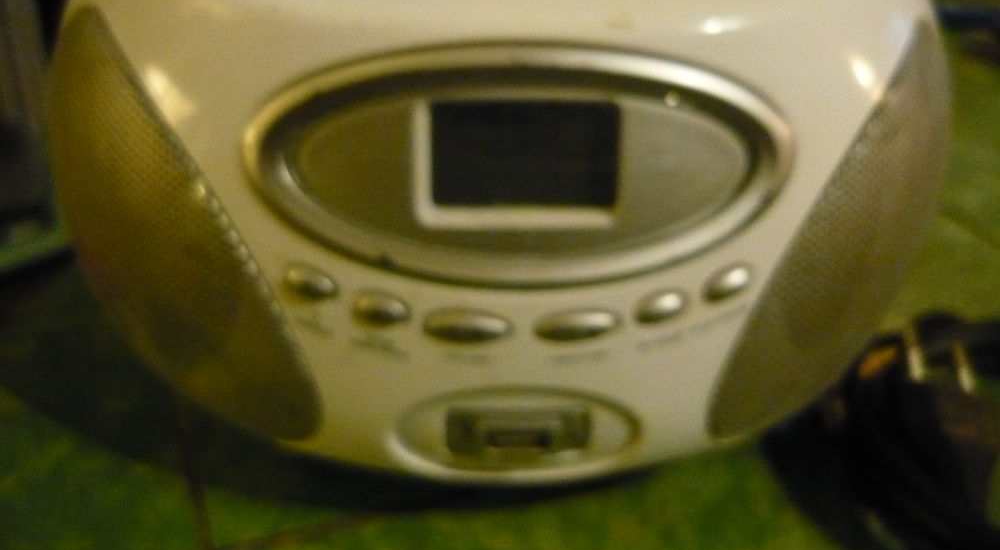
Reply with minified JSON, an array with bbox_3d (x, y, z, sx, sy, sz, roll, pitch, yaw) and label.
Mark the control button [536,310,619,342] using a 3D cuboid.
[{"bbox_3d":[0.016,0.011,0.200,0.018,0.007,0.004,-6,16,-6],"label":"control button"}]

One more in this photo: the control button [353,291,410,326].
[{"bbox_3d":[-0.025,0.007,0.201,0.012,0.007,0.004,13,17,5],"label":"control button"}]

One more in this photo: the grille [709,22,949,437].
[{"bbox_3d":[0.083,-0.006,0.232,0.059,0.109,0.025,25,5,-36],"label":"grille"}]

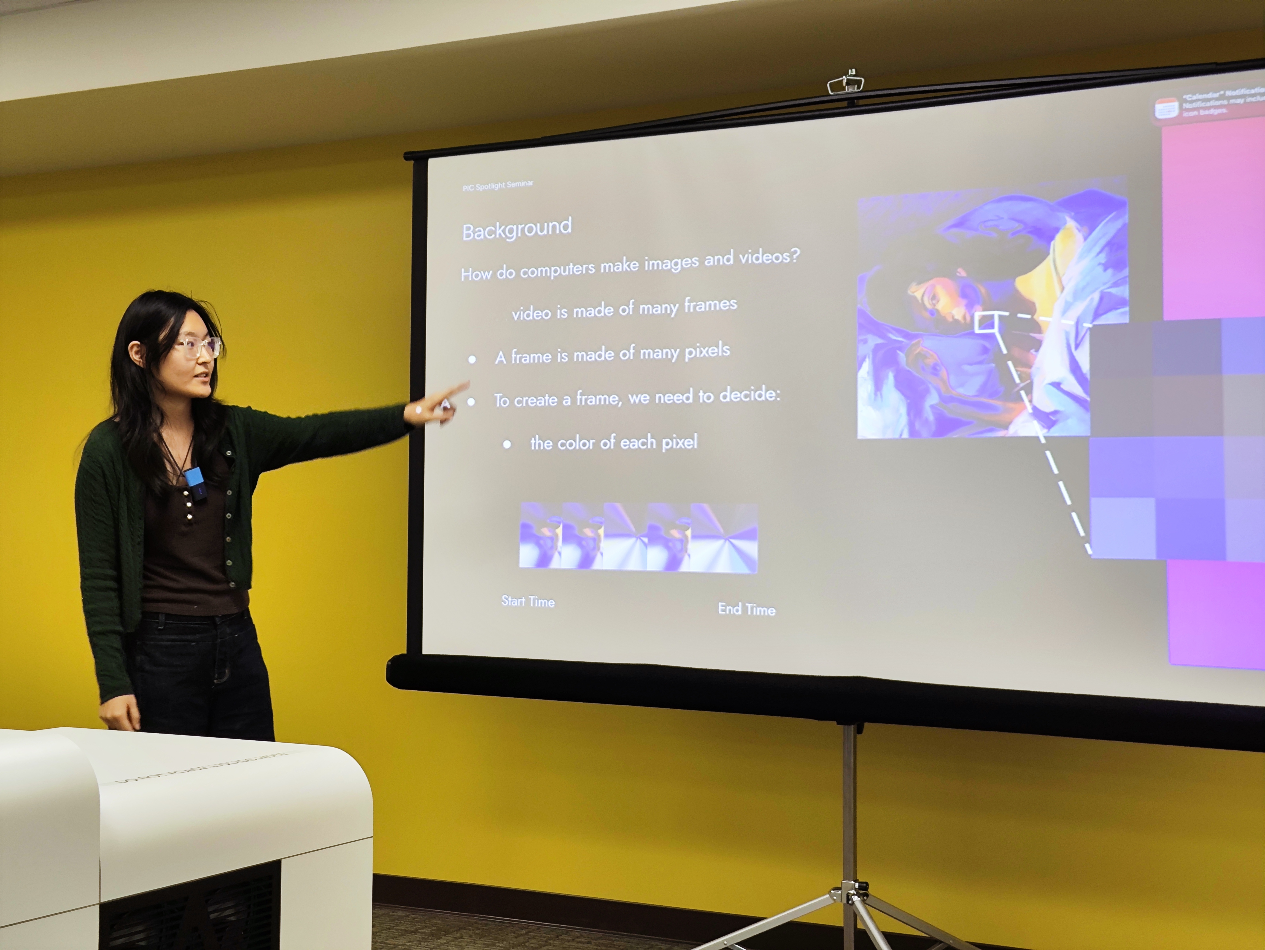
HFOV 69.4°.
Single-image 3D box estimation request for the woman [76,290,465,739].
[{"bbox_3d":[-0.745,0.417,1.785,0.800,1.640,0.490,-1,-2,41],"label":"woman"}]

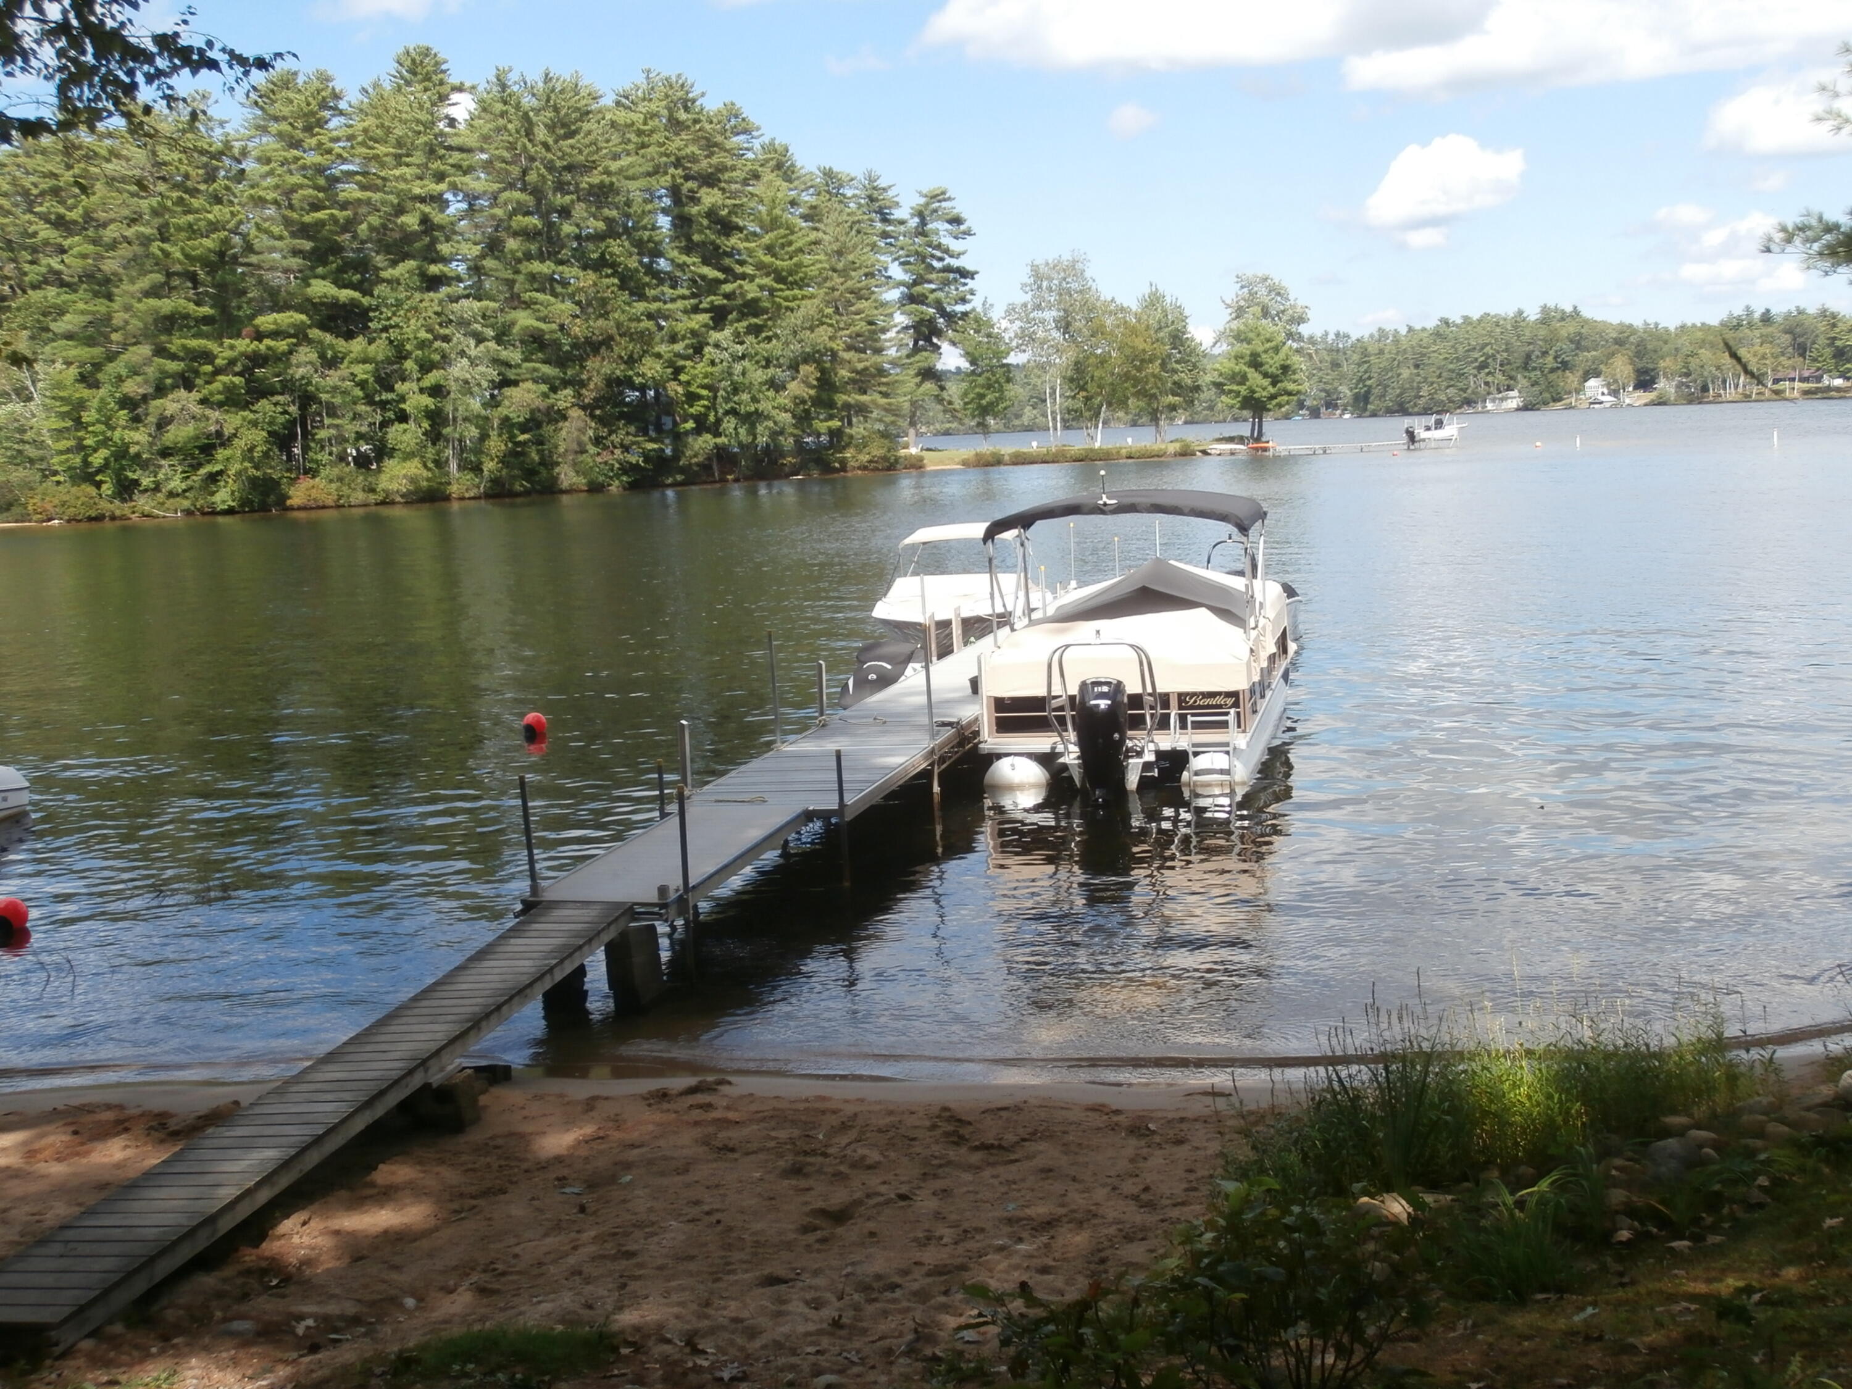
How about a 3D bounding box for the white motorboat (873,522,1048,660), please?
[{"bbox_3d":[0.520,-1.314,29.941,2.300,2.150,5.700,-1,8,11],"label":"white motorboat"}]

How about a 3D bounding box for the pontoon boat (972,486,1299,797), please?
[{"bbox_3d":[2.579,-0.837,22.683,2.570,2.950,8.000,0,8,14],"label":"pontoon boat"}]

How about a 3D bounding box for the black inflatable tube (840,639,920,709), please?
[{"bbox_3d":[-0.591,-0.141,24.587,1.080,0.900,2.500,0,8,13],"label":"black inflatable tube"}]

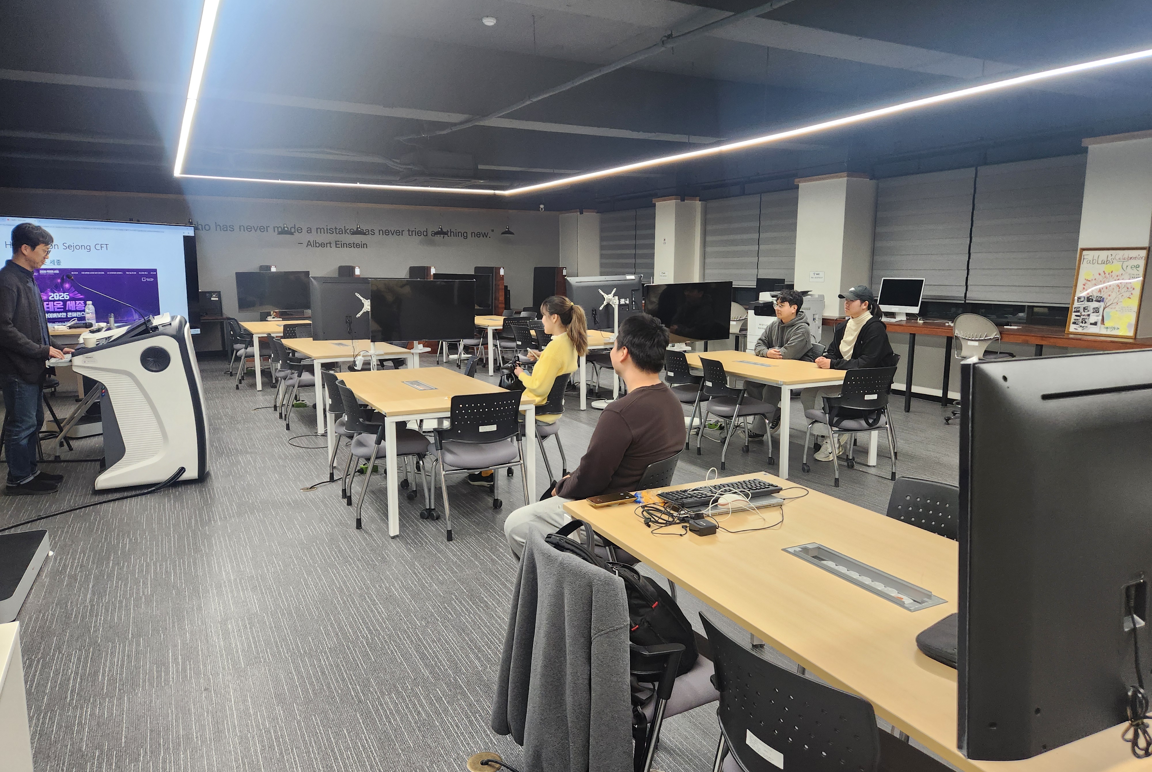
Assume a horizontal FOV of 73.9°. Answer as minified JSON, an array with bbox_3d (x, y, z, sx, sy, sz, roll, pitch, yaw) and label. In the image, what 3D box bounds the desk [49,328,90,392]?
[{"bbox_3d":[-6.209,-0.293,9.223,1.500,0.760,0.600,-5,10,-27],"label":"desk"}]

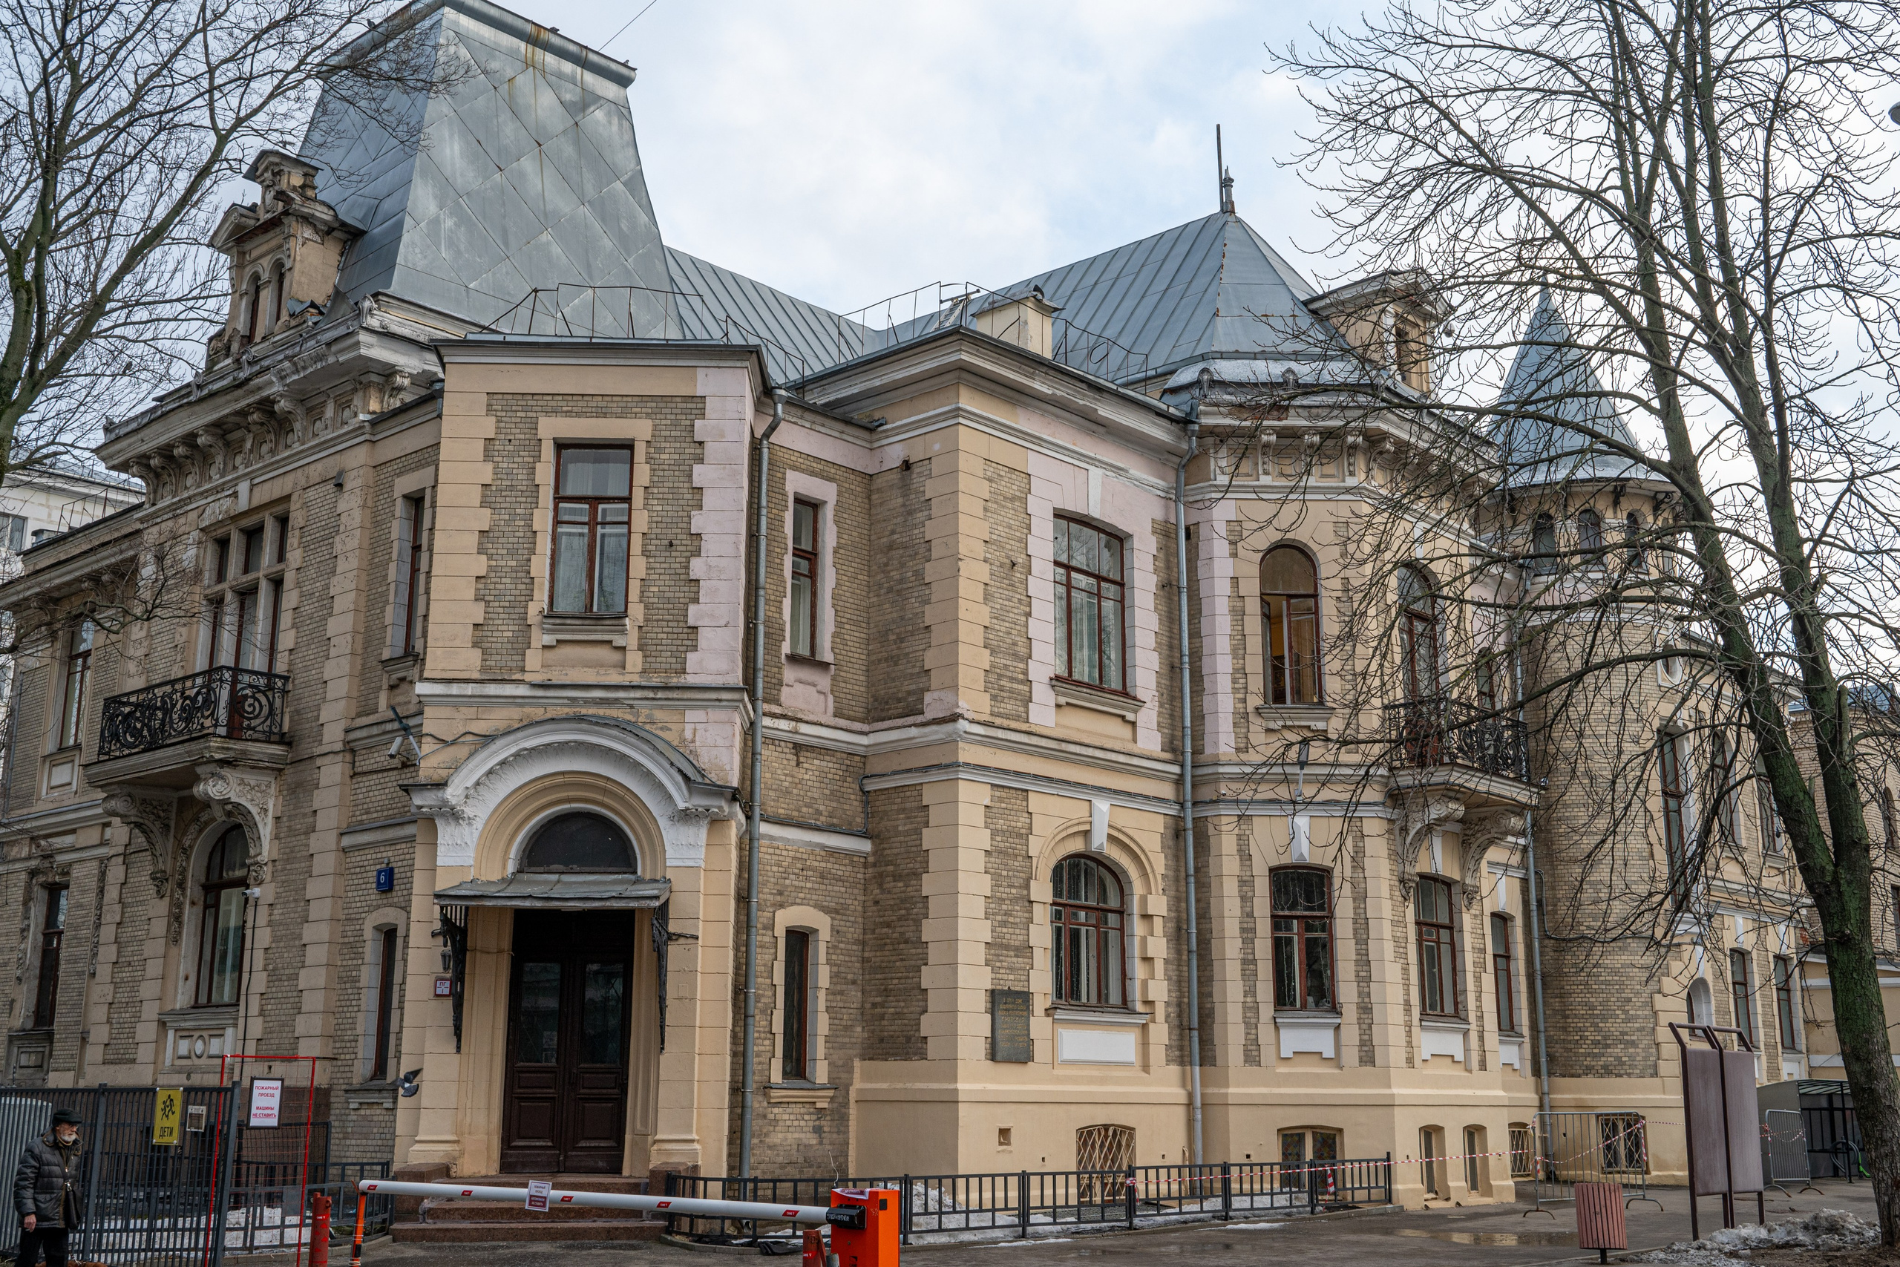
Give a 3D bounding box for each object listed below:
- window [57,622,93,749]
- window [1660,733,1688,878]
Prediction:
[{"bbox_3d":[-15.280,0.878,32.669,1.290,2.270,0.200,-12,-18,40],"label":"window"},{"bbox_3d":[14.762,3.635,37.563,0.750,3.300,0.200,10,-17,-33],"label":"window"}]

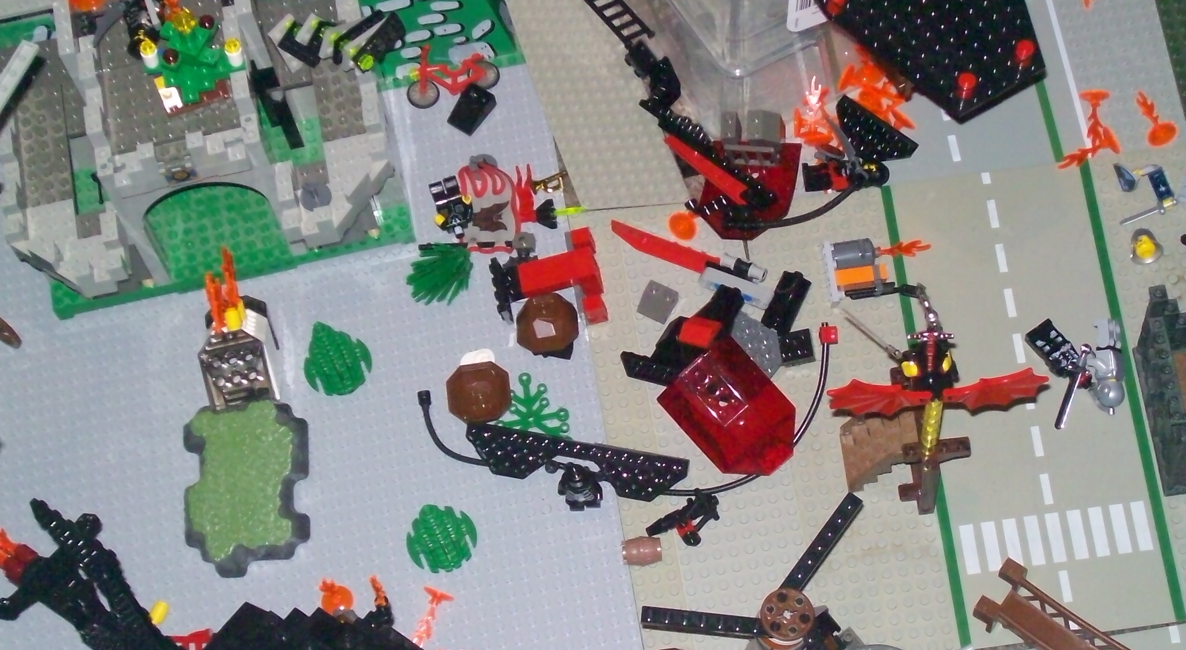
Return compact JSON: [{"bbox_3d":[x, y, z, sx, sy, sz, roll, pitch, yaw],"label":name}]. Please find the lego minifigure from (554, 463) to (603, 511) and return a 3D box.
[{"bbox_3d":[-0.007,0.080,1.191,0.023,0.040,0.015,-8,66,3],"label":"lego minifigure"}]

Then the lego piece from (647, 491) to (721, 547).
[{"bbox_3d":[0.047,0.097,1.192,0.039,0.013,0.023,-30,66,-7],"label":"lego piece"}]

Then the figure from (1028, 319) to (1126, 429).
[{"bbox_3d":[0.243,0.021,1.203,0.044,0.018,0.058,-8,66,3],"label":"figure"}]

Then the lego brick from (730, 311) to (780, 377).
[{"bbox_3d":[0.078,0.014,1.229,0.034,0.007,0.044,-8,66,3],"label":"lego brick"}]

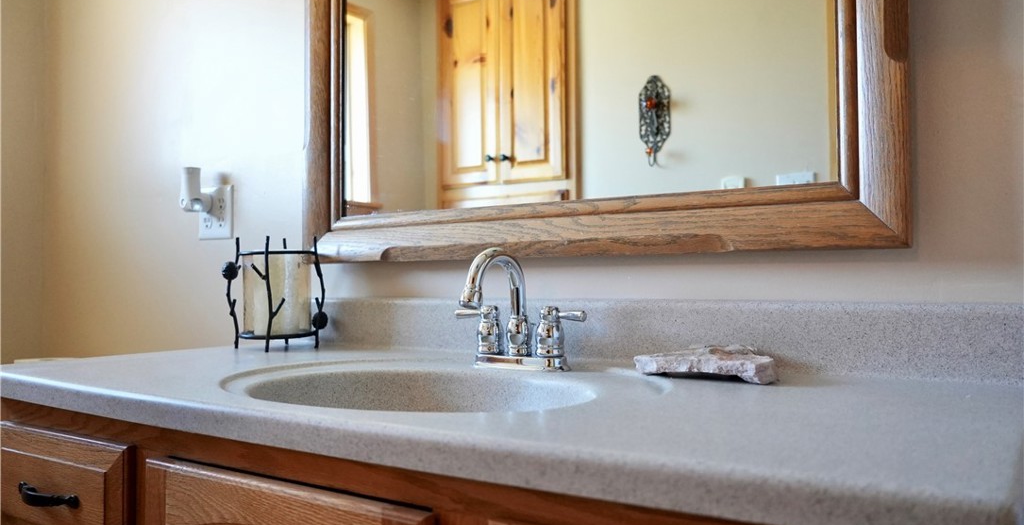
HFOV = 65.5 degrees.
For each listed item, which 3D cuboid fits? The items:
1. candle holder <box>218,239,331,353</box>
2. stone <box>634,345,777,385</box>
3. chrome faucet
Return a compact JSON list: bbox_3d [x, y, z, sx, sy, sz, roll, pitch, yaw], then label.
[{"bbox_3d":[-0.425,0.054,1.429,0.190,0.200,0.178,0,-2,0],"label":"candle holder"},{"bbox_3d":[0.249,0.121,0.972,0.097,0.034,0.175,1,-2,-44],"label":"stone"},{"bbox_3d":[-0.018,0.061,1.054,0.216,0.161,0.150,-1,-2,34],"label":"chrome faucet"}]

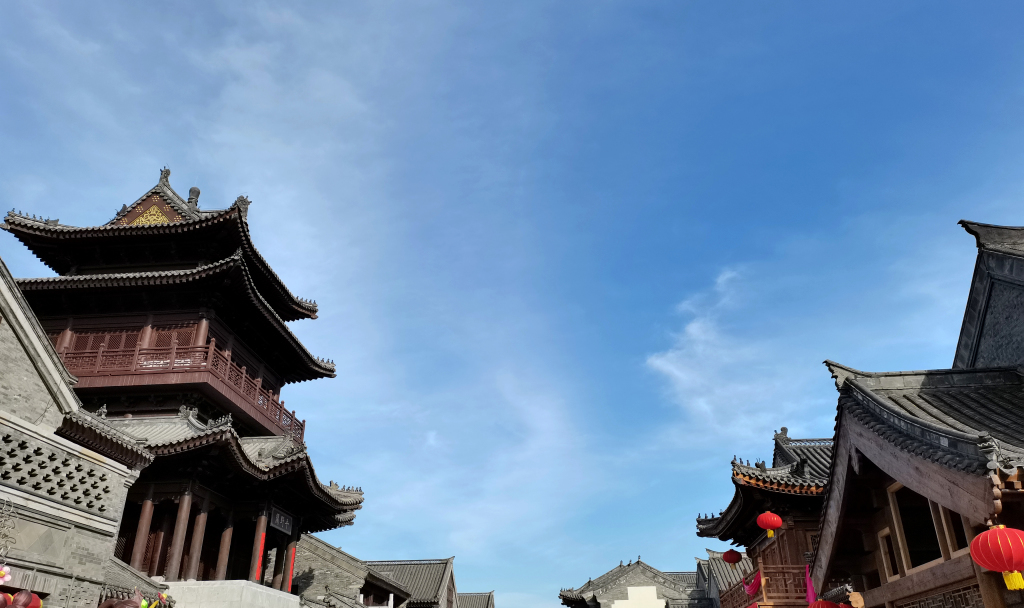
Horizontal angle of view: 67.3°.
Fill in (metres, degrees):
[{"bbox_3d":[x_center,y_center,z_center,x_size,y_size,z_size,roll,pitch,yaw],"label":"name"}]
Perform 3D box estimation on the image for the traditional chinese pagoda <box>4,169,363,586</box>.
[{"bbox_3d":[-15.559,2.874,35.468,16.742,19.554,14.152,-3,-27,6],"label":"traditional chinese pagoda"}]

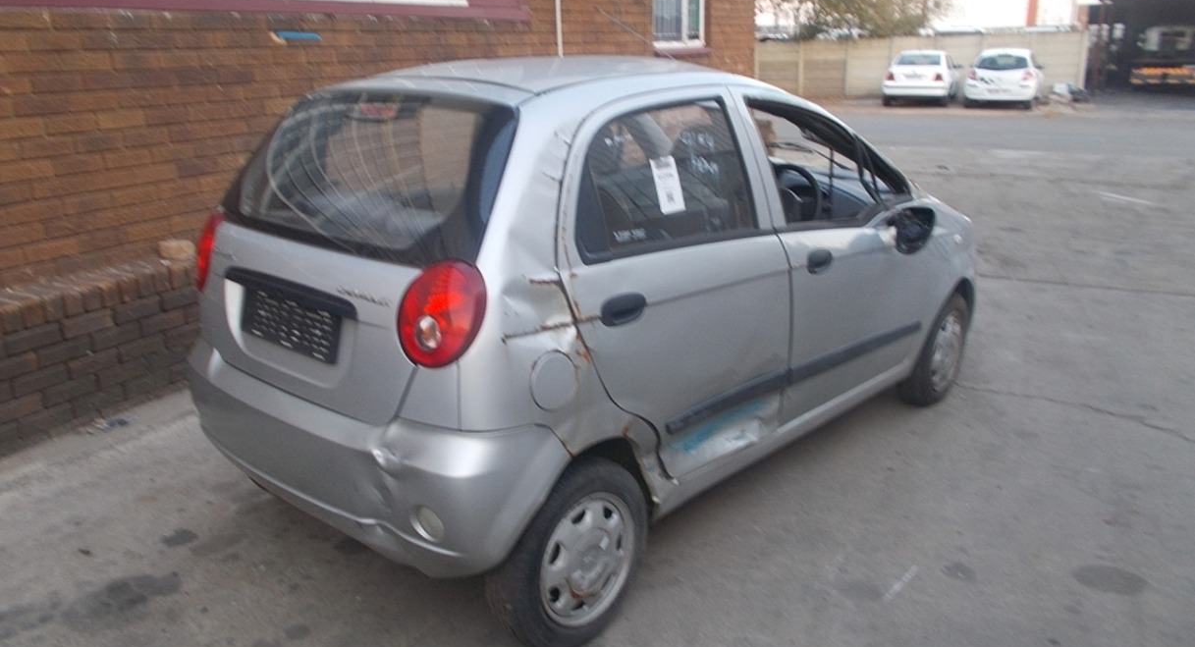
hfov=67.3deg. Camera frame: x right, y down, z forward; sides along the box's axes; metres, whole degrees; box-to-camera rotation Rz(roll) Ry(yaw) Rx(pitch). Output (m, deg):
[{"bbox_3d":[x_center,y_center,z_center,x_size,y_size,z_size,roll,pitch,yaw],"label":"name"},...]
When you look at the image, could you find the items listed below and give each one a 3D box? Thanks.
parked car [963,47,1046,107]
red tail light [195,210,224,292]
[{"bbox_3d":[10.447,-6.368,22.901,1.720,1.480,4.000,6,19,25],"label":"parked car"},{"bbox_3d":[-1.187,-0.216,2.761,0.125,0.240,0.210,-11,19,-32],"label":"red tail light"}]

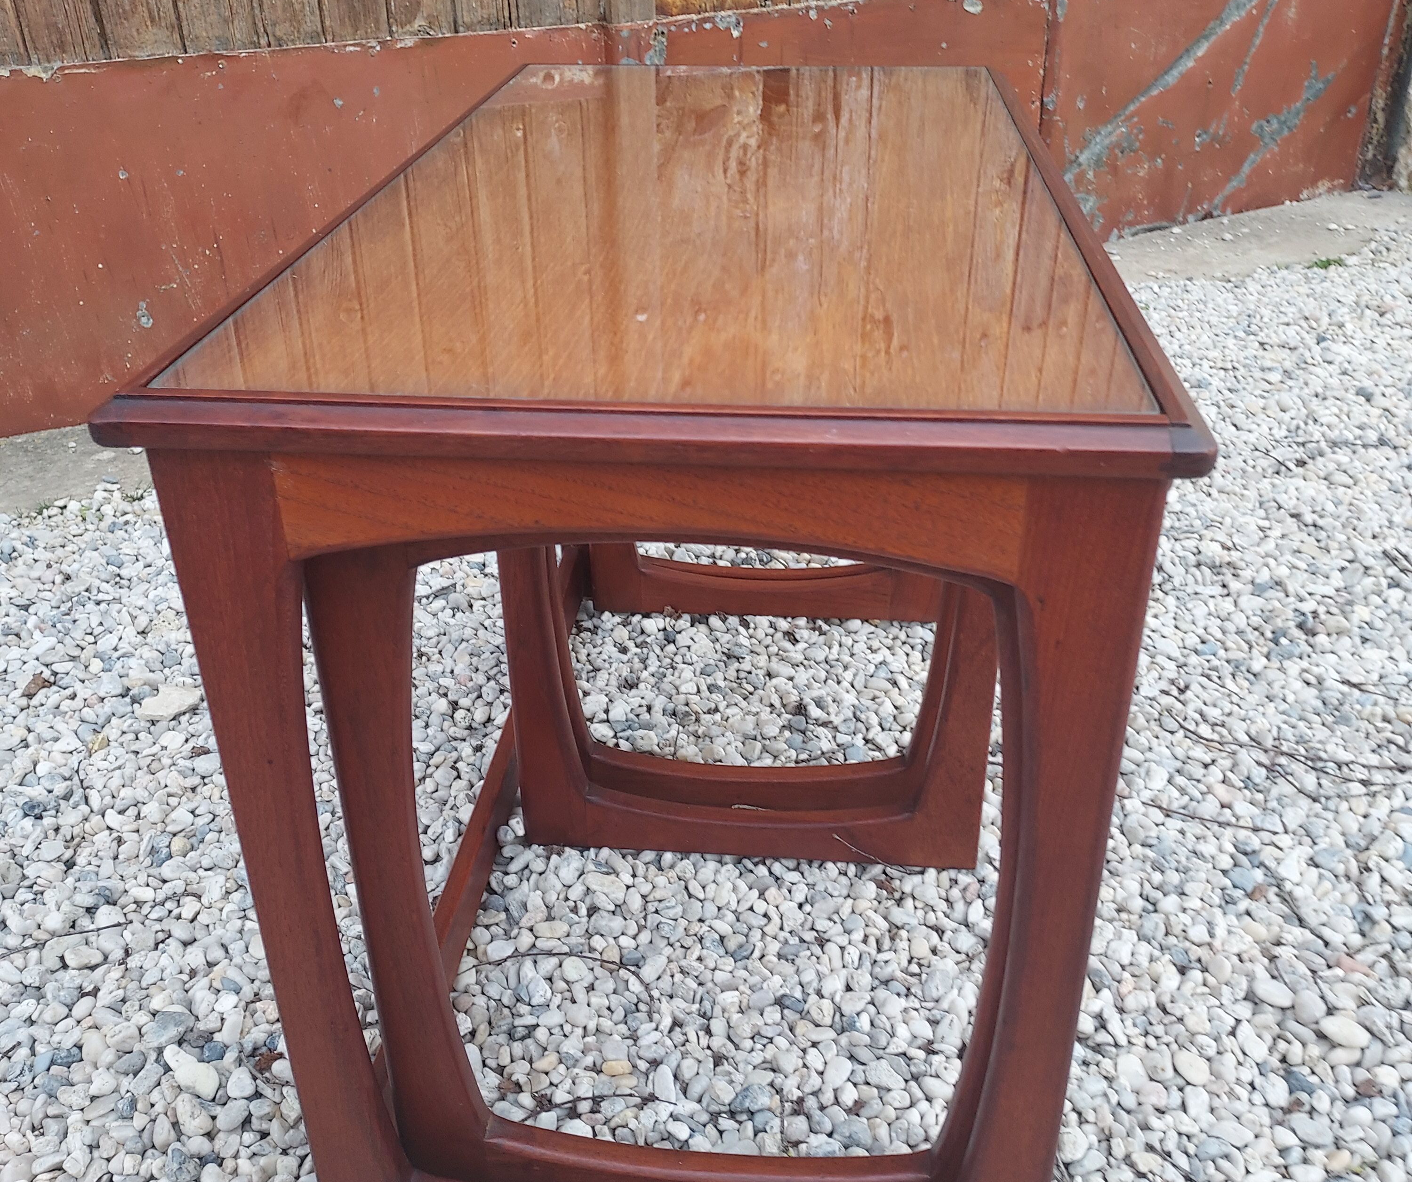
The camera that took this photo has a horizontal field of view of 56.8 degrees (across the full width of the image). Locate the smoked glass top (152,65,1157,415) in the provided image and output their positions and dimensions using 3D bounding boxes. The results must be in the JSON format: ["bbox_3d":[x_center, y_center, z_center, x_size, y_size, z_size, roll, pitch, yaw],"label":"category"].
[{"bbox_3d":[0.006,-0.232,0.734,0.355,0.010,0.649,2,32,5],"label":"smoked glass top"}]

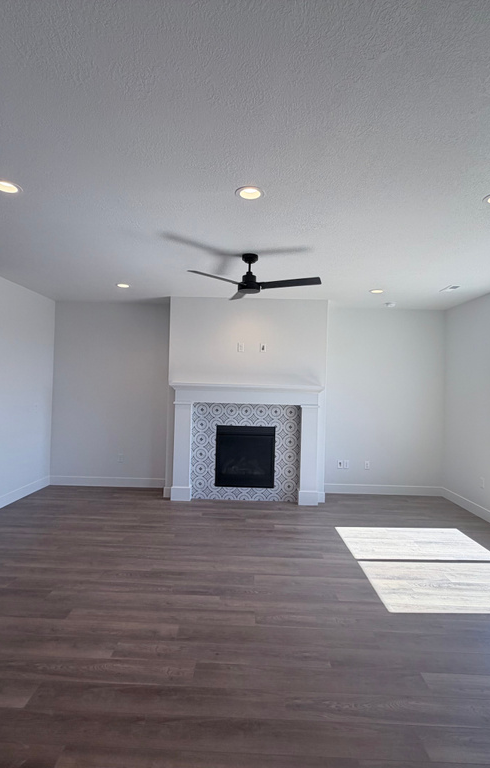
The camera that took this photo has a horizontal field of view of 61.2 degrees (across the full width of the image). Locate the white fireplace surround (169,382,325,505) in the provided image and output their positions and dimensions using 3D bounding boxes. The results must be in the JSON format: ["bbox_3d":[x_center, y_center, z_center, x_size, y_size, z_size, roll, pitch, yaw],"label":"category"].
[{"bbox_3d":[0.013,0.798,5.559,2.040,1.570,0.240,2,-1,0],"label":"white fireplace surround"}]

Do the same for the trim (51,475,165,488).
[{"bbox_3d":[-2.005,1.467,6.156,1.823,0.138,0.020,2,-1,0],"label":"trim"}]

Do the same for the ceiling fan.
[{"bbox_3d":[0.099,-1.010,3.861,1.200,0.355,1.180,2,-1,0],"label":"ceiling fan"}]

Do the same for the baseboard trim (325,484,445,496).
[{"bbox_3d":[2.000,1.573,6.123,1.836,0.138,0.020,2,-1,0],"label":"baseboard trim"}]

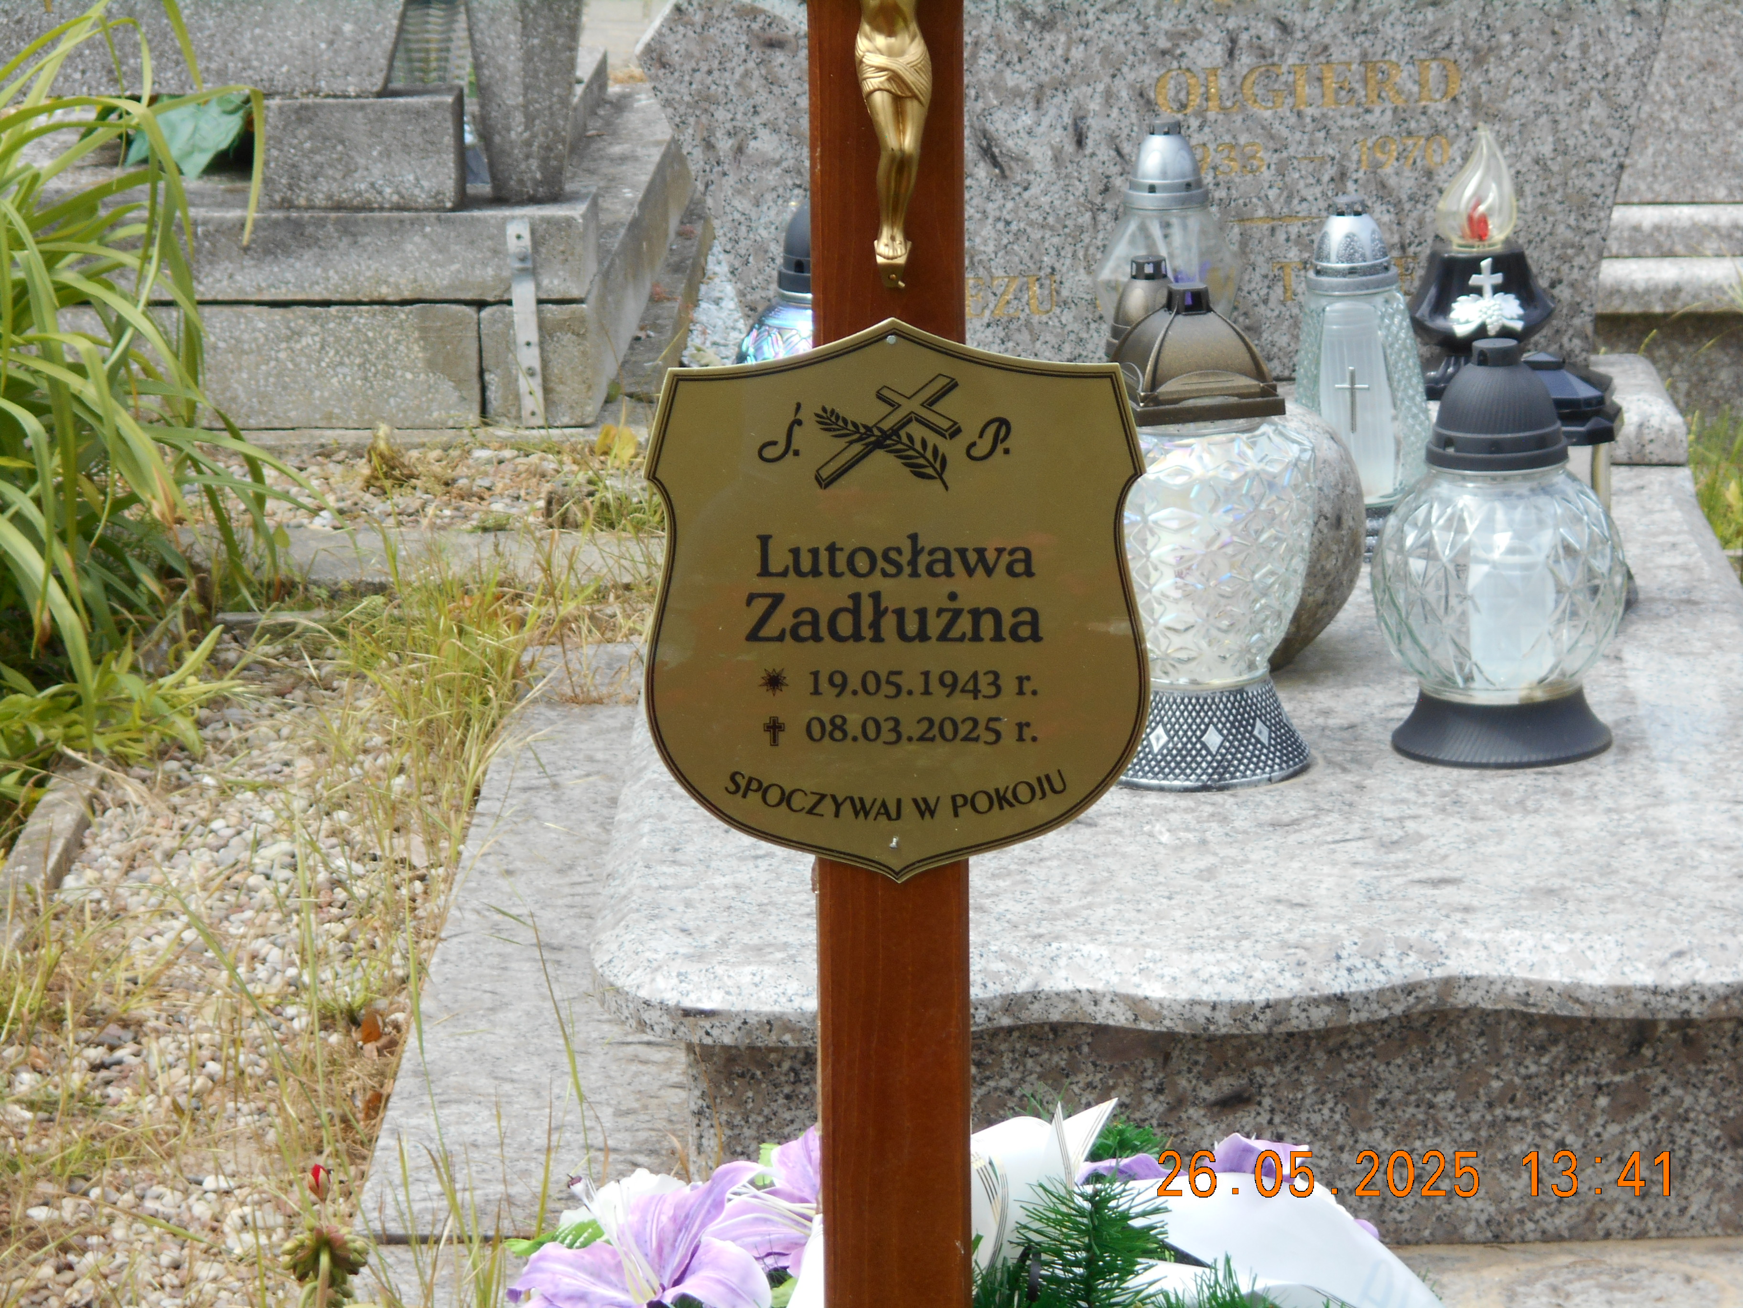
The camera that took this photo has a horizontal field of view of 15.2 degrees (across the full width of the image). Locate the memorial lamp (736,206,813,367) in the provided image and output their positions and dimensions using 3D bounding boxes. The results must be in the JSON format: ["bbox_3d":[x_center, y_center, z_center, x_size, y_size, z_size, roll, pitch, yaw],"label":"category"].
[{"bbox_3d":[-0.034,-0.243,5.262,0.166,0.259,0.166,-2,14,0],"label":"memorial lamp"}]

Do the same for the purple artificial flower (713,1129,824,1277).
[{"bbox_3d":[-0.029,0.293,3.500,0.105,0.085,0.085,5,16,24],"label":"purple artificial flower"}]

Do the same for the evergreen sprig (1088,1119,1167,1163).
[{"bbox_3d":[0.140,0.274,3.600,0.060,0.045,0.060,-1,14,2],"label":"evergreen sprig"}]

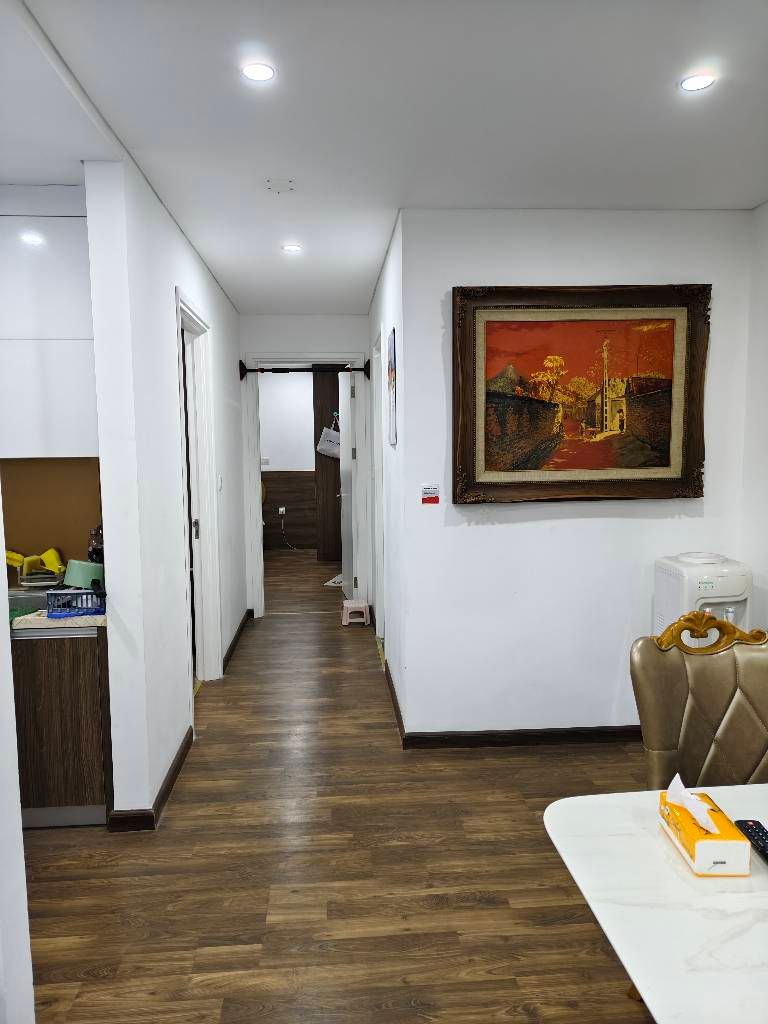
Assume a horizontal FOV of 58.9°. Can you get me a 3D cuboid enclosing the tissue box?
[{"bbox_3d":[0.597,0.603,1.280,0.093,0.065,0.173,0,5,0],"label":"tissue box"}]

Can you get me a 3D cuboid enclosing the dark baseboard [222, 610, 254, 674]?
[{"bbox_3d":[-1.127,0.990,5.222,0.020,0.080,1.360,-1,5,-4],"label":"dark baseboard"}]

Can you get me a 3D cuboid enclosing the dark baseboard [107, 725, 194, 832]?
[{"bbox_3d":[-1.031,1.187,3.097,0.185,0.080,0.815,-1,5,-4],"label":"dark baseboard"}]

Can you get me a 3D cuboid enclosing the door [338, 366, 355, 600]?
[{"bbox_3d":[-0.346,-0.223,6.600,0.040,2.220,0.820,-1,5,-11],"label":"door"}]

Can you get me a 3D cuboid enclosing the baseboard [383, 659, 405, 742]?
[{"bbox_3d":[0.059,1.093,4.013,0.015,0.080,1.220,-1,5,-4],"label":"baseboard"}]

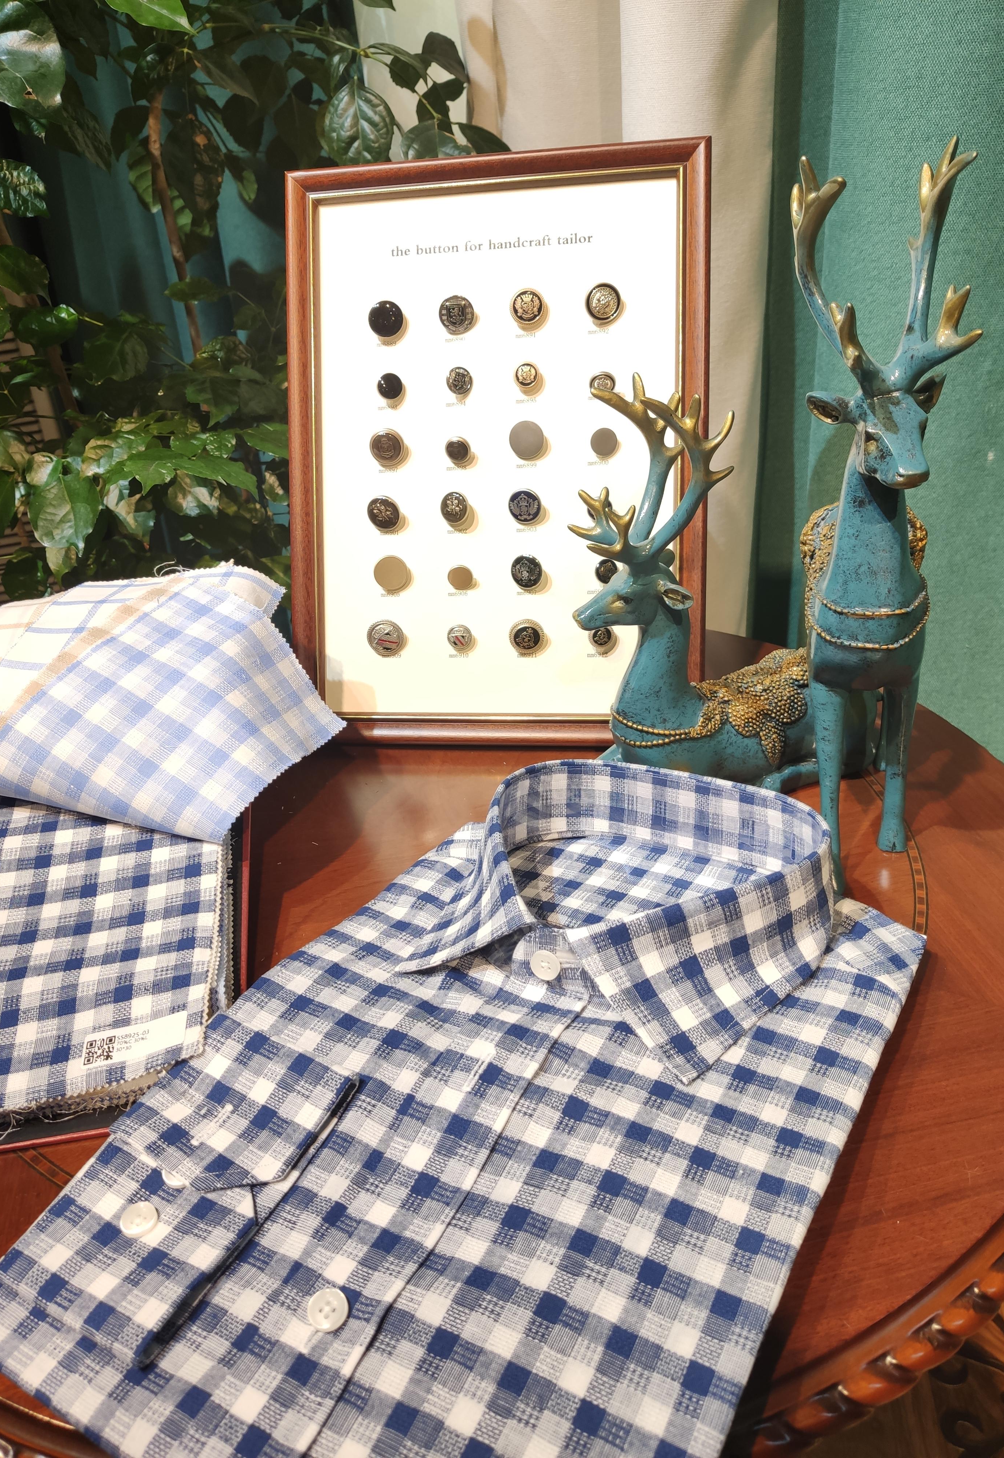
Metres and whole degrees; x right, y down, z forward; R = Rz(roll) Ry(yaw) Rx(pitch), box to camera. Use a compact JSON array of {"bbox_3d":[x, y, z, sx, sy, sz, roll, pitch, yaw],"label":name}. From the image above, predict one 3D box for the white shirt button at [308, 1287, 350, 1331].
[{"bbox_3d":[-0.050,0.167,0.326,0.012,0.003,0.012,-2,29,1],"label":"white shirt button"}]

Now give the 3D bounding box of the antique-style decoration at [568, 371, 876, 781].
[{"bbox_3d":[0.116,-0.072,0.569,0.166,0.212,0.066,-9,29,-7],"label":"antique-style decoration"}]

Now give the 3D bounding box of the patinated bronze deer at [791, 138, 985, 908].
[{"bbox_3d":[0.154,-0.087,0.496,0.072,0.303,0.140,1,29,11],"label":"patinated bronze deer"}]

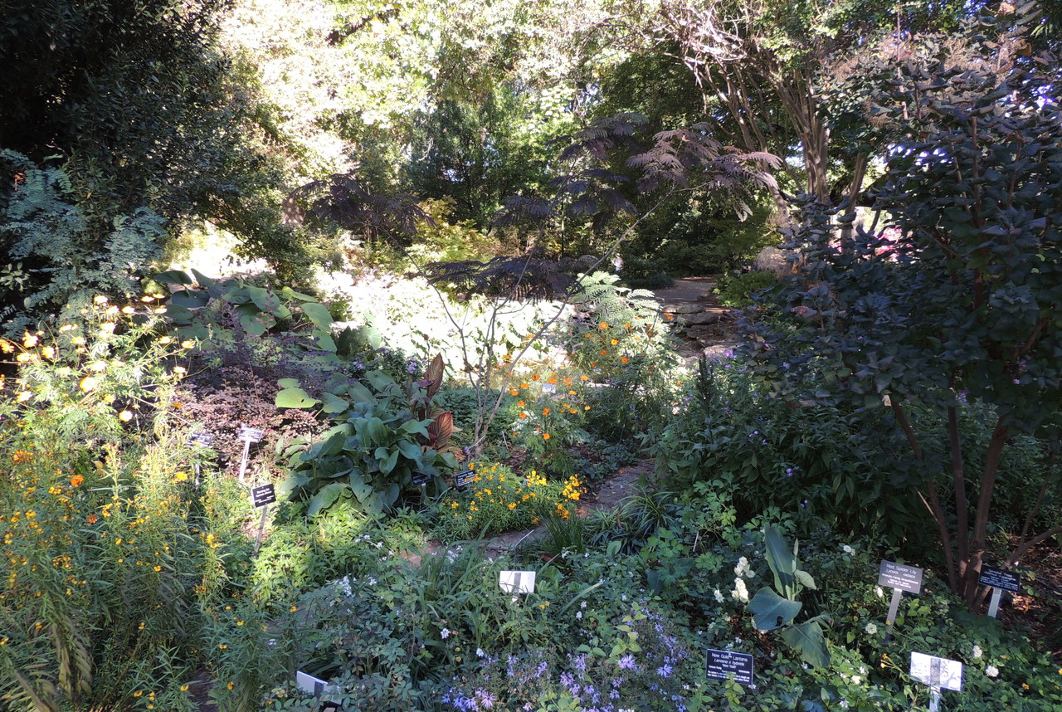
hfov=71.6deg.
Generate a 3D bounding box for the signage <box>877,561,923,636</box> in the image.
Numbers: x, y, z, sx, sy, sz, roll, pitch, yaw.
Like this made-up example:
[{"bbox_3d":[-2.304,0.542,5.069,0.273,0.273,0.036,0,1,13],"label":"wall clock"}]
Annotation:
[{"bbox_3d":[1.379,0.909,2.750,0.135,0.258,0.050,5,10,31],"label":"signage"}]

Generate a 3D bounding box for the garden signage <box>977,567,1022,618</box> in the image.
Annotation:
[{"bbox_3d":[1.910,0.974,3.000,0.135,0.189,0.045,6,11,33],"label":"garden signage"}]

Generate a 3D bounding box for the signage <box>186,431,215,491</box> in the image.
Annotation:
[{"bbox_3d":[-1.907,0.612,4.250,0.135,0.347,0.060,2,9,10],"label":"signage"}]

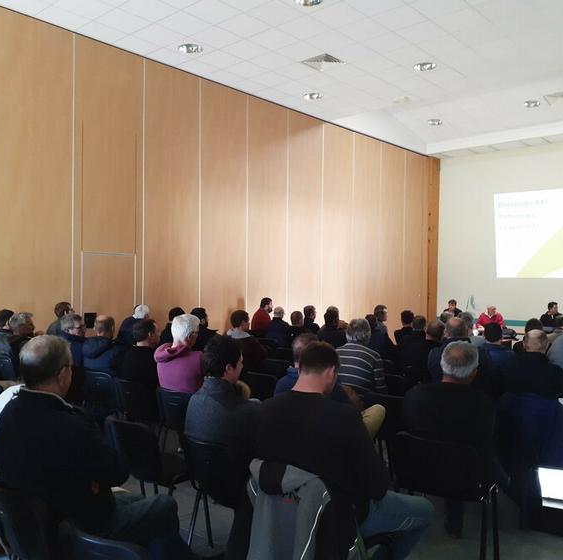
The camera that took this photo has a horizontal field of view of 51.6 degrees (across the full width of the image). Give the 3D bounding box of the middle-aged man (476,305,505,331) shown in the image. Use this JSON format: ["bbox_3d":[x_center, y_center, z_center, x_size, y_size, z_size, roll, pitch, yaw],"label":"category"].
[{"bbox_3d":[3.728,1.039,10.436,0.550,1.137,0.750,0,0,28],"label":"middle-aged man"}]

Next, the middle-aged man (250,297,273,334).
[{"bbox_3d":[-0.176,0.937,9.495,0.800,1.299,0.520,0,0,-38],"label":"middle-aged man"}]

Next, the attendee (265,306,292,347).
[{"bbox_3d":[0.019,1.017,8.314,0.520,1.280,0.780,0,-1,42],"label":"attendee"}]

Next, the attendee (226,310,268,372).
[{"bbox_3d":[-0.298,0.999,6.783,0.780,1.290,0.520,1,-1,-43],"label":"attendee"}]

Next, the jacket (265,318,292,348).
[{"bbox_3d":[-0.078,0.855,8.176,0.520,0.640,0.400,0,-1,42],"label":"jacket"}]

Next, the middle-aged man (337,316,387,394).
[{"bbox_3d":[0.710,0.956,4.656,0.550,1.306,0.820,0,0,36],"label":"middle-aged man"}]

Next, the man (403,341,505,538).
[{"bbox_3d":[1.090,0.973,3.244,0.550,1.320,0.780,0,-1,42],"label":"man"}]

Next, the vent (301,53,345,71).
[{"bbox_3d":[0.689,-3.621,9.662,0.580,0.060,0.580,0,-1,42],"label":"vent"}]

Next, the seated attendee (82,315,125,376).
[{"bbox_3d":[-1.500,0.983,5.538,0.550,1.280,0.780,0,-1,42],"label":"seated attendee"}]

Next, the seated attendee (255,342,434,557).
[{"bbox_3d":[0.282,0.957,2.841,0.800,1.330,0.580,1,-1,-45],"label":"seated attendee"}]

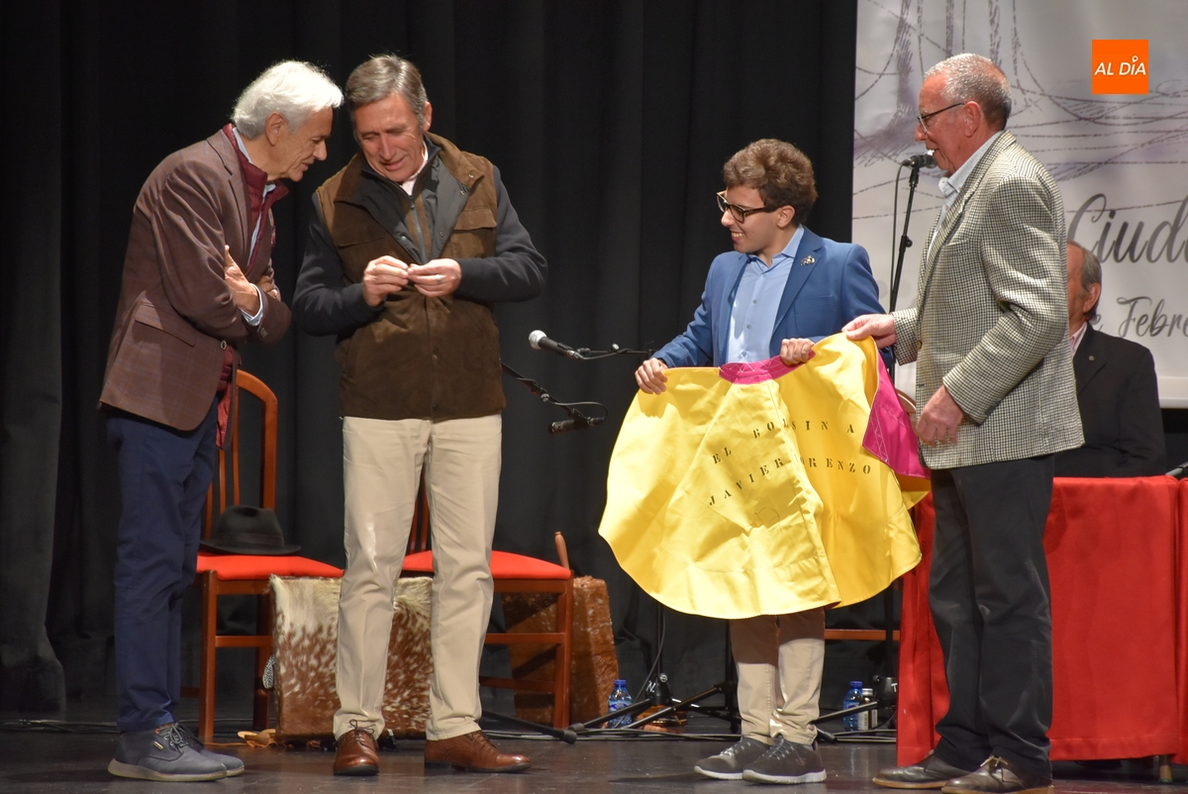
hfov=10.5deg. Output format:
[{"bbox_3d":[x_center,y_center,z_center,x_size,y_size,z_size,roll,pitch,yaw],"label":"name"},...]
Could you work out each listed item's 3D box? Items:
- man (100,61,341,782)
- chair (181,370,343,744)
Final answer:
[{"bbox_3d":[-0.911,0.063,15.700,0.580,1.760,0.520,1,1,18],"label":"man"},{"bbox_3d":[-0.920,0.397,16.600,0.450,0.950,0.500,1,2,-27],"label":"chair"}]

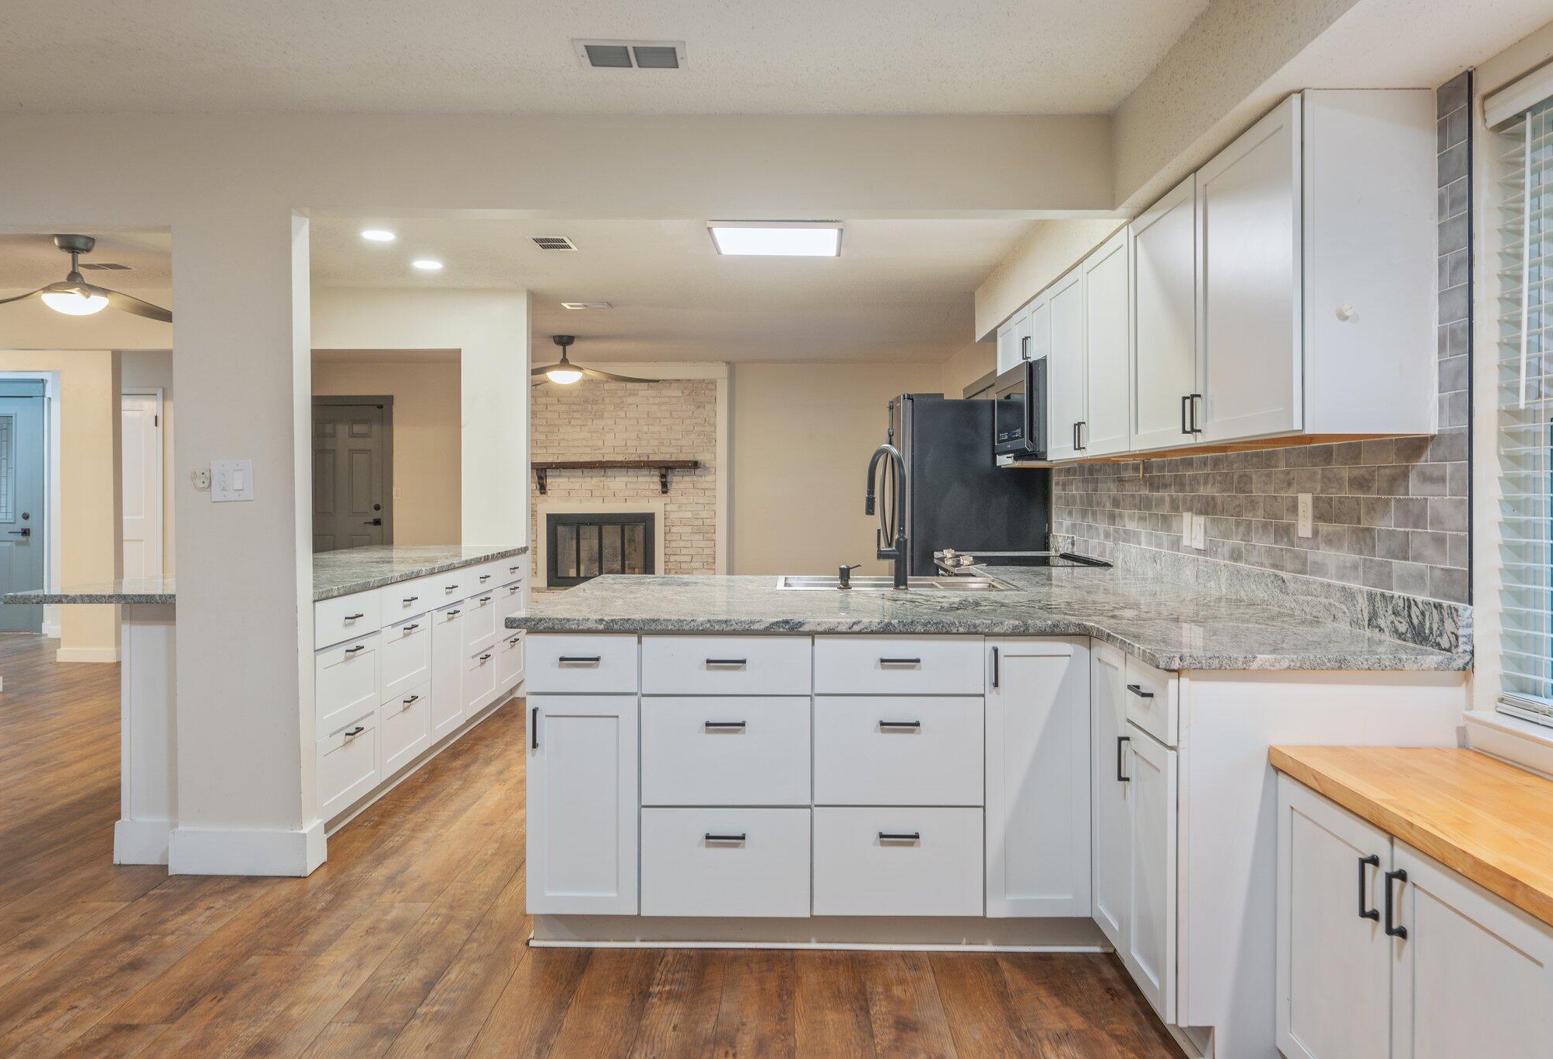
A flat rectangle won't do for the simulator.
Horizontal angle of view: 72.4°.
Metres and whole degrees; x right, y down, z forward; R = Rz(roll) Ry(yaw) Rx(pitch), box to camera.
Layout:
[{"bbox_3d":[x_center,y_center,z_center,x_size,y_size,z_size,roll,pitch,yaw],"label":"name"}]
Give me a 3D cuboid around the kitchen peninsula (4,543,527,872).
[{"bbox_3d":[-1.978,0.630,4.800,1.010,0.920,2.700,0,2,1],"label":"kitchen peninsula"}]

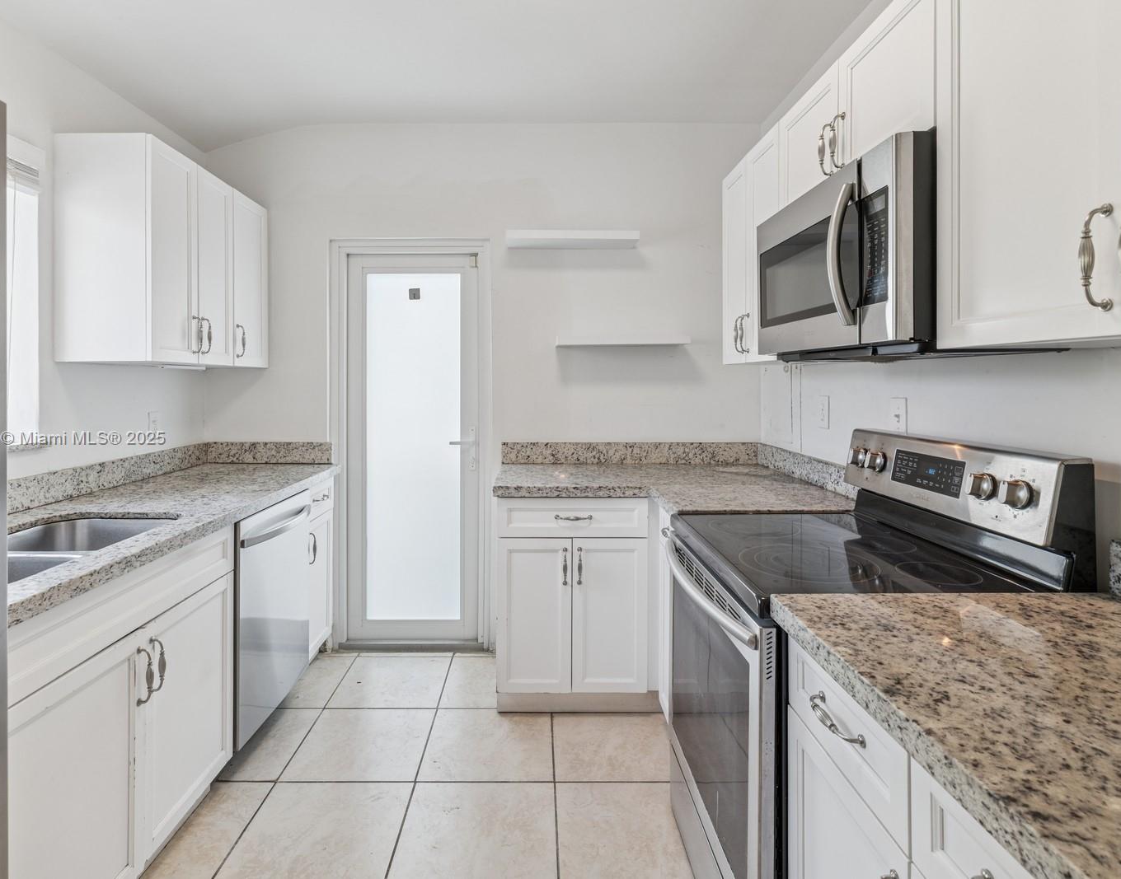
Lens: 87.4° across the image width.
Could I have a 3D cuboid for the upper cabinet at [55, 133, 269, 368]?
[{"bbox_3d":[-1.606,-0.712,2.485,0.335,0.795,0.890,0,6,-2],"label":"upper cabinet"}]

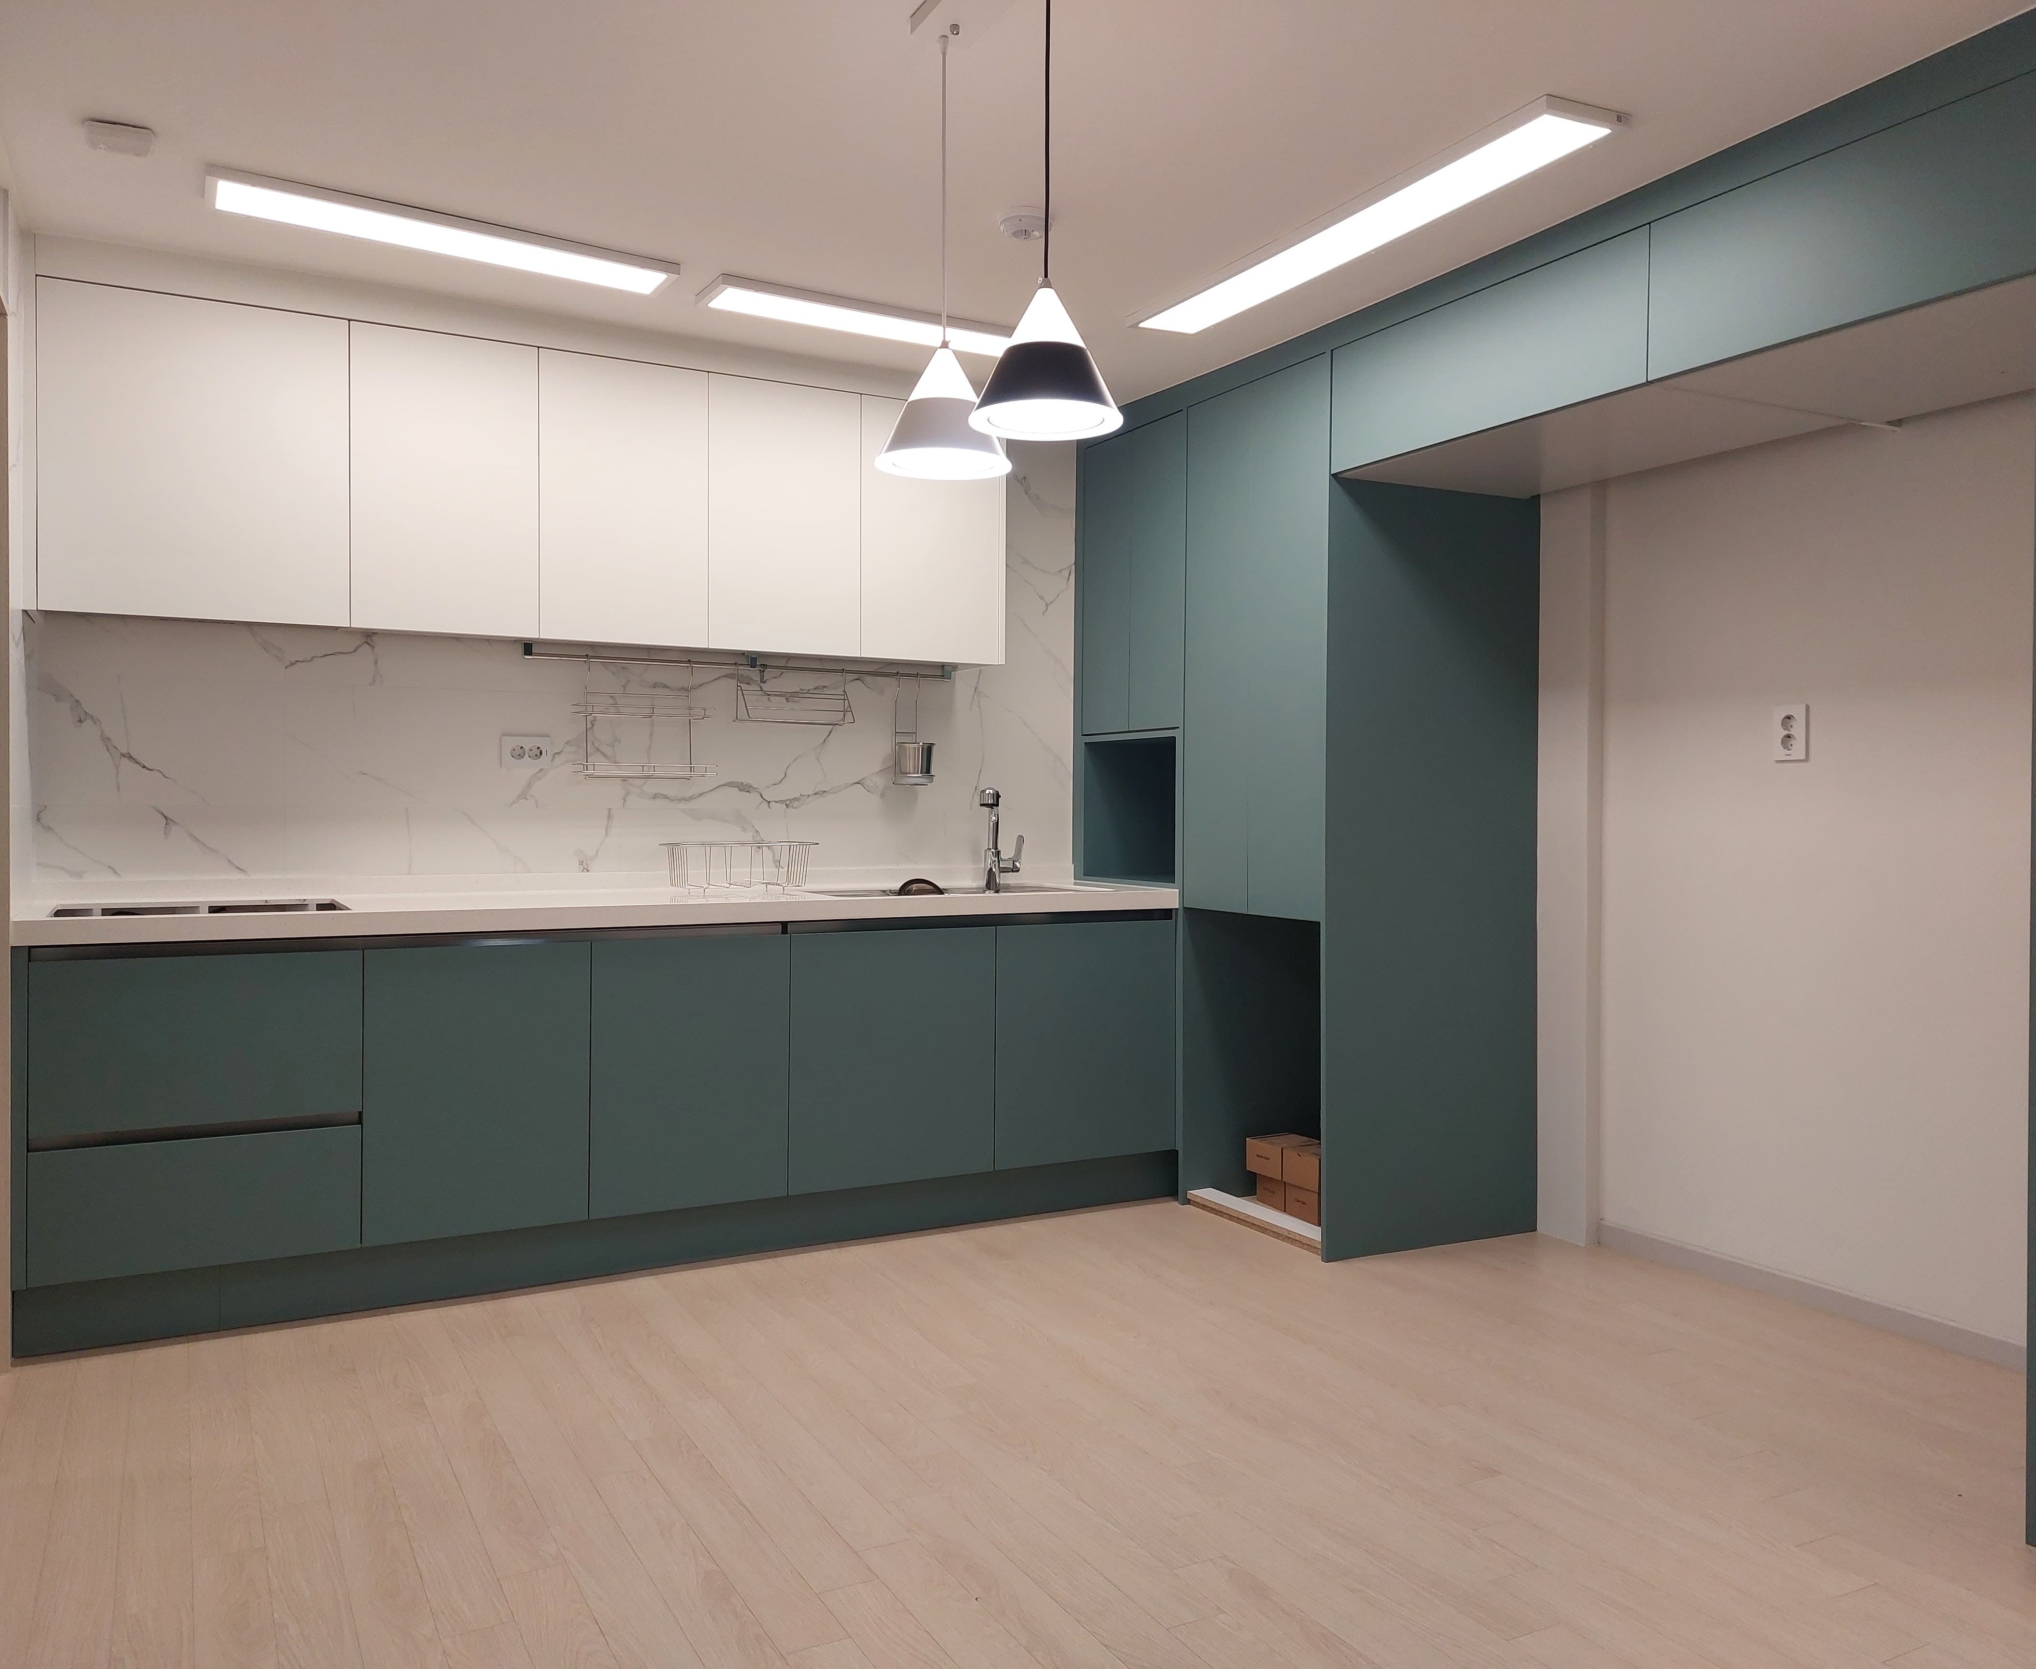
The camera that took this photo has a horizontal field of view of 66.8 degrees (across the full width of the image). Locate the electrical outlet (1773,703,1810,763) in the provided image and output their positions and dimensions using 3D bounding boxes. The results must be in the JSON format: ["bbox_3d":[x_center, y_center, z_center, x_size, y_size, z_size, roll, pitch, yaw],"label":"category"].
[{"bbox_3d":[1.736,-0.229,3.475,0.013,0.122,0.075,0,1,-28],"label":"electrical outlet"}]

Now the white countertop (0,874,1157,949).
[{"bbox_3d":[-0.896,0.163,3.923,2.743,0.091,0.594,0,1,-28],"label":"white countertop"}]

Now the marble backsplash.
[{"bbox_3d":[-1.038,-0.519,4.170,2.756,1.326,0.020,0,1,-28],"label":"marble backsplash"}]

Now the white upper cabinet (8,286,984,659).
[{"bbox_3d":[-1.129,-0.819,3.909,2.287,0.692,0.373,0,1,-28],"label":"white upper cabinet"}]

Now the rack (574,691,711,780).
[{"bbox_3d":[-0.986,-0.262,4.089,0.347,0.230,0.129,0,1,-28],"label":"rack"}]

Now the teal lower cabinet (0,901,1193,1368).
[{"bbox_3d":[-0.899,0.622,3.933,2.743,0.827,0.586,0,1,-28],"label":"teal lower cabinet"}]

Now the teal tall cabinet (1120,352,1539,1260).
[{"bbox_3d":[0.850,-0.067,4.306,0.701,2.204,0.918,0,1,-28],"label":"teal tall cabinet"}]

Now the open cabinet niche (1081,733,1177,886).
[{"bbox_3d":[0.533,-0.071,4.653,0.469,0.415,0.508,0,1,-28],"label":"open cabinet niche"}]

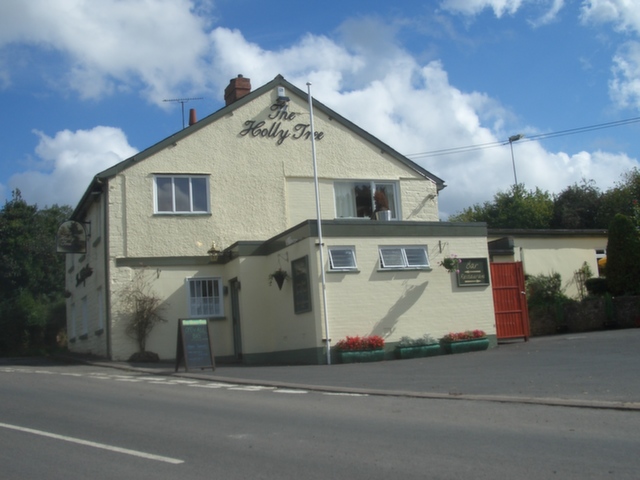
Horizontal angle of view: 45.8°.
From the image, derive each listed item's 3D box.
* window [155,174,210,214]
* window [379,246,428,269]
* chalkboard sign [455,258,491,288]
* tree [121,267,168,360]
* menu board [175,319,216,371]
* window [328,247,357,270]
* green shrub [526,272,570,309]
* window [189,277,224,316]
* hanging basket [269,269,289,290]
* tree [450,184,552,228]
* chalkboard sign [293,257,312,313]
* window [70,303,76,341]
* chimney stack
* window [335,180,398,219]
[{"bbox_3d":[-3.515,-1.159,19.351,1.430,1.010,0.130,0,-10,-25],"label":"window"},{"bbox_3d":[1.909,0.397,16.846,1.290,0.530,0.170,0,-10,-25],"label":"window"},{"bbox_3d":[3.561,0.741,17.439,0.860,0.660,0.080,0,-9,-24],"label":"chalkboard sign"},{"bbox_3d":[-4.188,1.734,18.097,1.050,2.150,0.900,0,-9,-24],"label":"tree"},{"bbox_3d":[-2.595,2.185,15.700,0.610,1.080,0.550,2,-10,-33],"label":"menu board"},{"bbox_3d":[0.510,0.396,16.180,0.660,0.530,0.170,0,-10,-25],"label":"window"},{"bbox_3d":[5.840,1.296,19.458,1.120,0.930,0.950,-6,-9,16],"label":"green shrub"},{"bbox_3d":[-2.923,1.469,19.299,0.920,1.040,0.120,0,-9,-24],"label":"window"},{"bbox_3d":[-0.912,0.874,16.907,0.390,0.490,0.390,-4,-9,-1],"label":"hanging basket"},{"bbox_3d":[8.058,0.546,32.509,4.700,5.700,4.500,-6,-9,14],"label":"tree"},{"bbox_3d":[-0.391,0.986,16.325,0.060,1.190,0.860,0,-10,-25],"label":"chalkboard sign"},{"bbox_3d":[-8.090,2.689,24.999,0.140,1.150,1.000,0,-9,-24],"label":"window"},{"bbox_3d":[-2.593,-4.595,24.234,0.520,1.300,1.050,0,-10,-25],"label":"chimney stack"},{"bbox_3d":[1.401,-1.111,21.734,2.130,1.120,0.120,0,-9,-24],"label":"window"}]

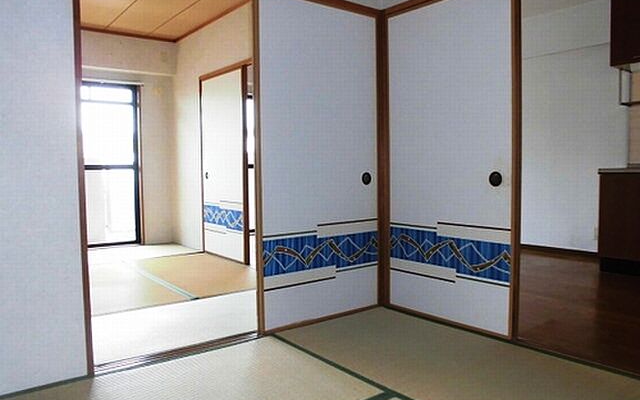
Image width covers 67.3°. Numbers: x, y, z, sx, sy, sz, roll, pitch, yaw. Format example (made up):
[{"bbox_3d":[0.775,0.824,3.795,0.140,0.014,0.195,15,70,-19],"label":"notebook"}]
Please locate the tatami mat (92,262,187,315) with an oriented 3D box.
[{"bbox_3d":[-1.732,0.668,3.664,0.880,0.035,1.740,-3,4,-38],"label":"tatami mat"}]

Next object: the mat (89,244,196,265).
[{"bbox_3d":[-2.193,0.600,4.971,1.740,0.035,0.870,-3,4,-38],"label":"mat"}]

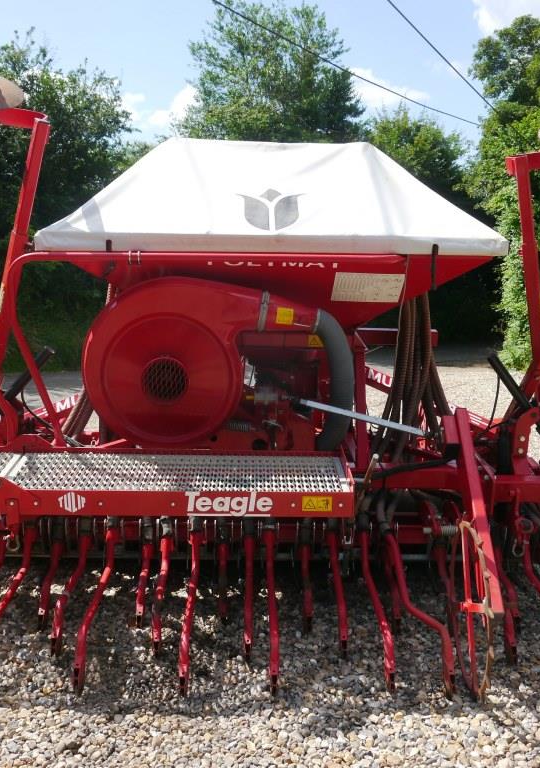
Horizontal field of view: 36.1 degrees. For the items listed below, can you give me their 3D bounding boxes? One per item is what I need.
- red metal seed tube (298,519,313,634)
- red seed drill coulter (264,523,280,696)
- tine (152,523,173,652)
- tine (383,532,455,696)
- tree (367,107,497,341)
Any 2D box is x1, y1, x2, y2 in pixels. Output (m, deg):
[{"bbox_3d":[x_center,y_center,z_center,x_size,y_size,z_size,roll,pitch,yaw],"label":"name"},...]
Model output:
[{"bbox_3d":[0.152,0.810,3.450,0.052,0.418,0.190,0,12,-1],"label":"red metal seed tube"},{"bbox_3d":[0.010,0.869,3.250,0.058,0.433,0.602,0,12,-1],"label":"red seed drill coulter"},{"bbox_3d":[-0.440,0.817,3.345,0.047,0.388,0.398,0,12,-1],"label":"tine"},{"bbox_3d":[0.574,0.879,3.250,0.210,0.419,0.602,0,12,-1],"label":"tine"},{"bbox_3d":[2.907,-2.907,15.000,2.900,4.200,2.800,0,12,-1],"label":"tree"}]

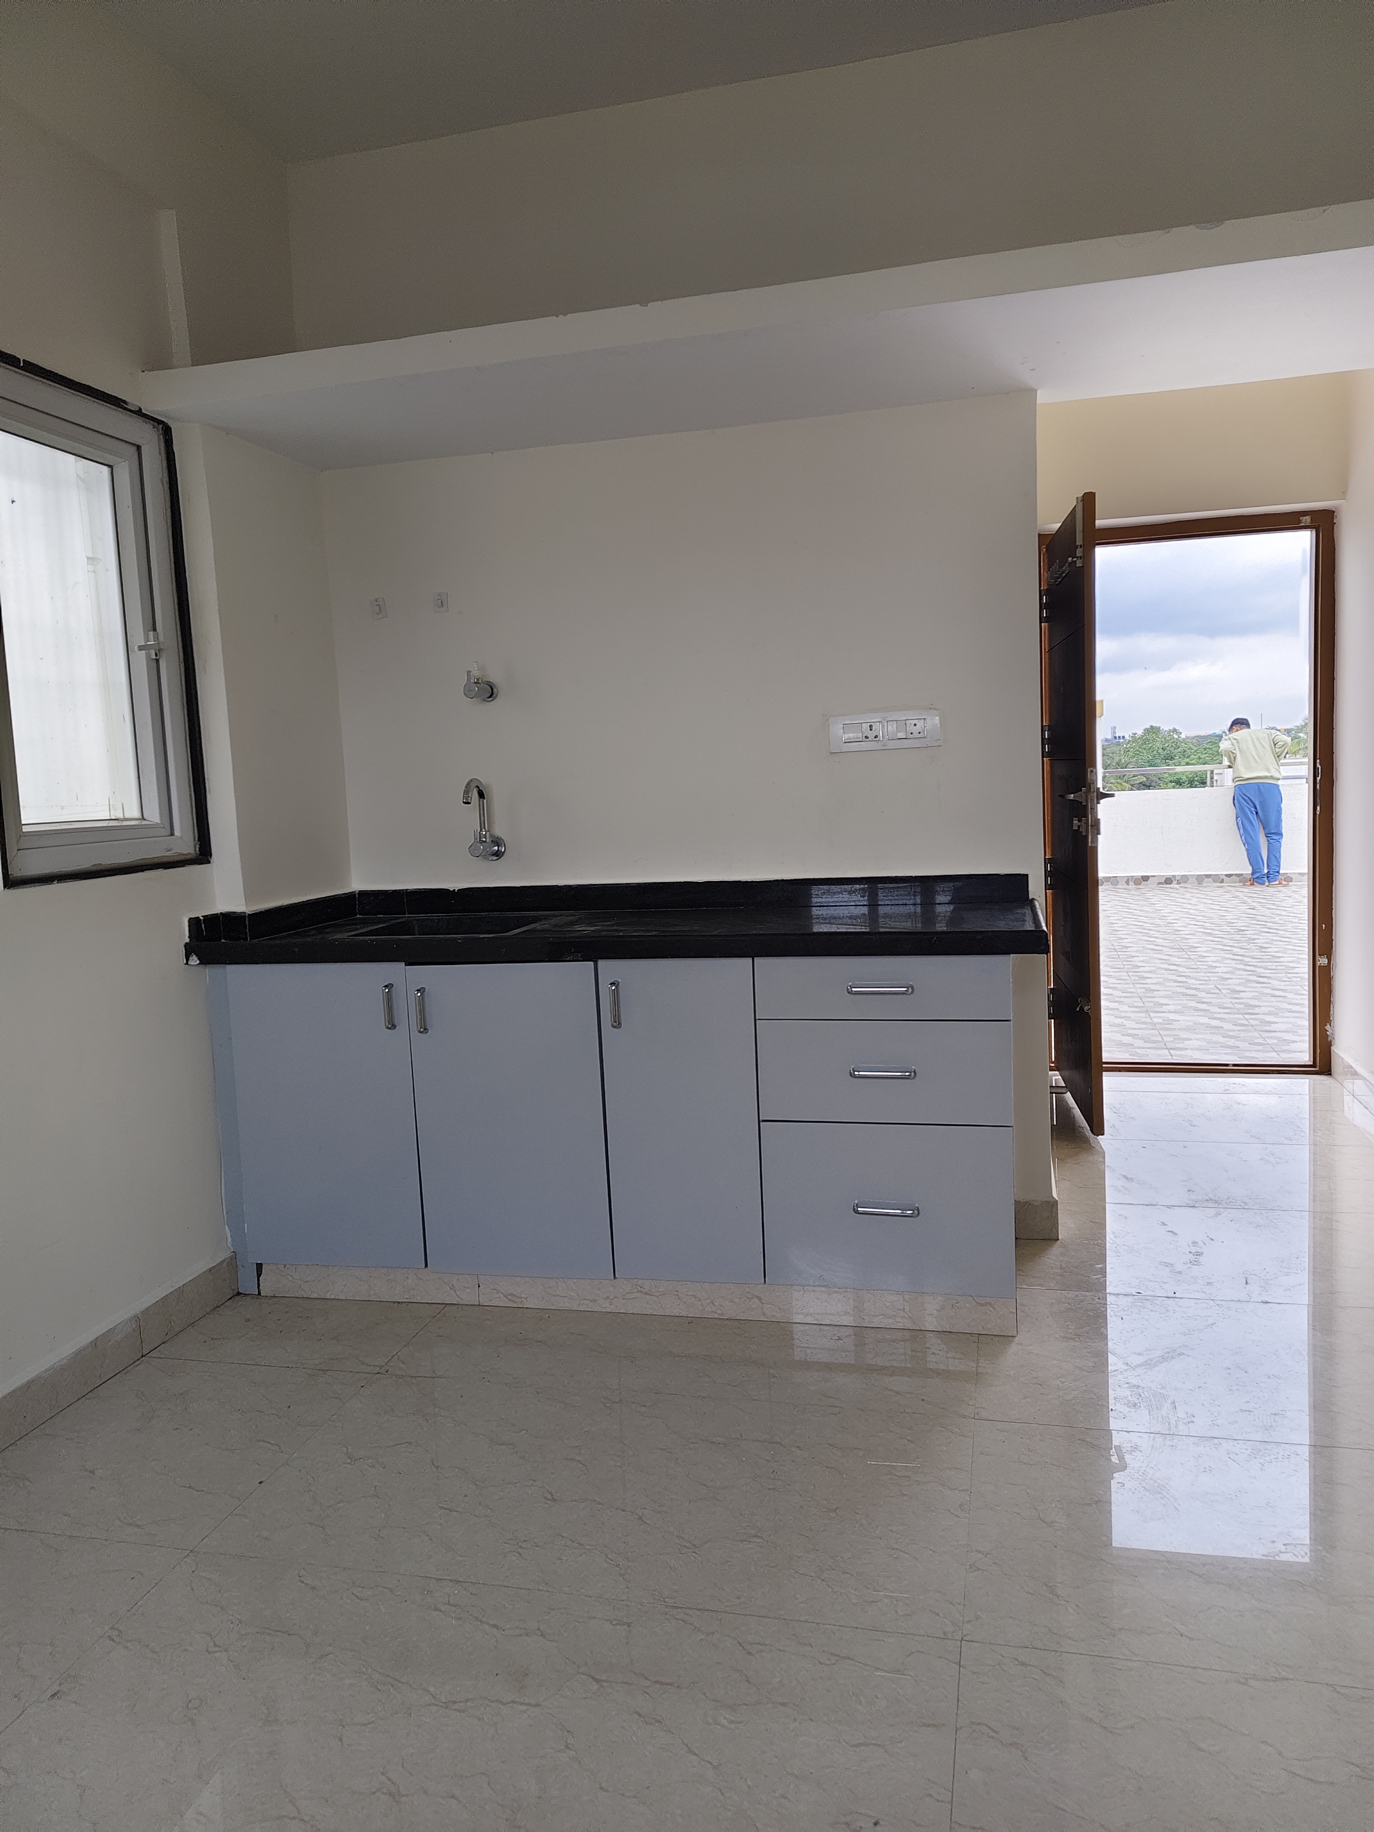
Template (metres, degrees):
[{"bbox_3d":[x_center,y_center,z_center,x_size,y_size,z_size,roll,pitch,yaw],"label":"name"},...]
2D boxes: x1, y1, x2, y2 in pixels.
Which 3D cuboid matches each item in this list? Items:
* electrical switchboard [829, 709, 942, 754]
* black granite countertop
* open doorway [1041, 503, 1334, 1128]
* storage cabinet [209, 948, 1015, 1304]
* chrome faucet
[{"bbox_3d":[0.483,-0.450,3.097,0.271,0.090,0.020,-1,6,14],"label":"electrical switchboard"},{"bbox_3d":[-0.149,0.005,2.986,1.905,0.106,0.633,-1,6,14],"label":"black granite countertop"},{"bbox_3d":[1.726,-0.370,4.256,0.985,2.000,0.920,-1,6,14],"label":"open doorway"},{"bbox_3d":[-0.149,0.415,3.028,1.796,0.715,0.600,-1,6,14],"label":"storage cabinet"},{"bbox_3d":[-0.537,-0.248,3.298,0.064,0.220,0.167,-1,6,14],"label":"chrome faucet"}]

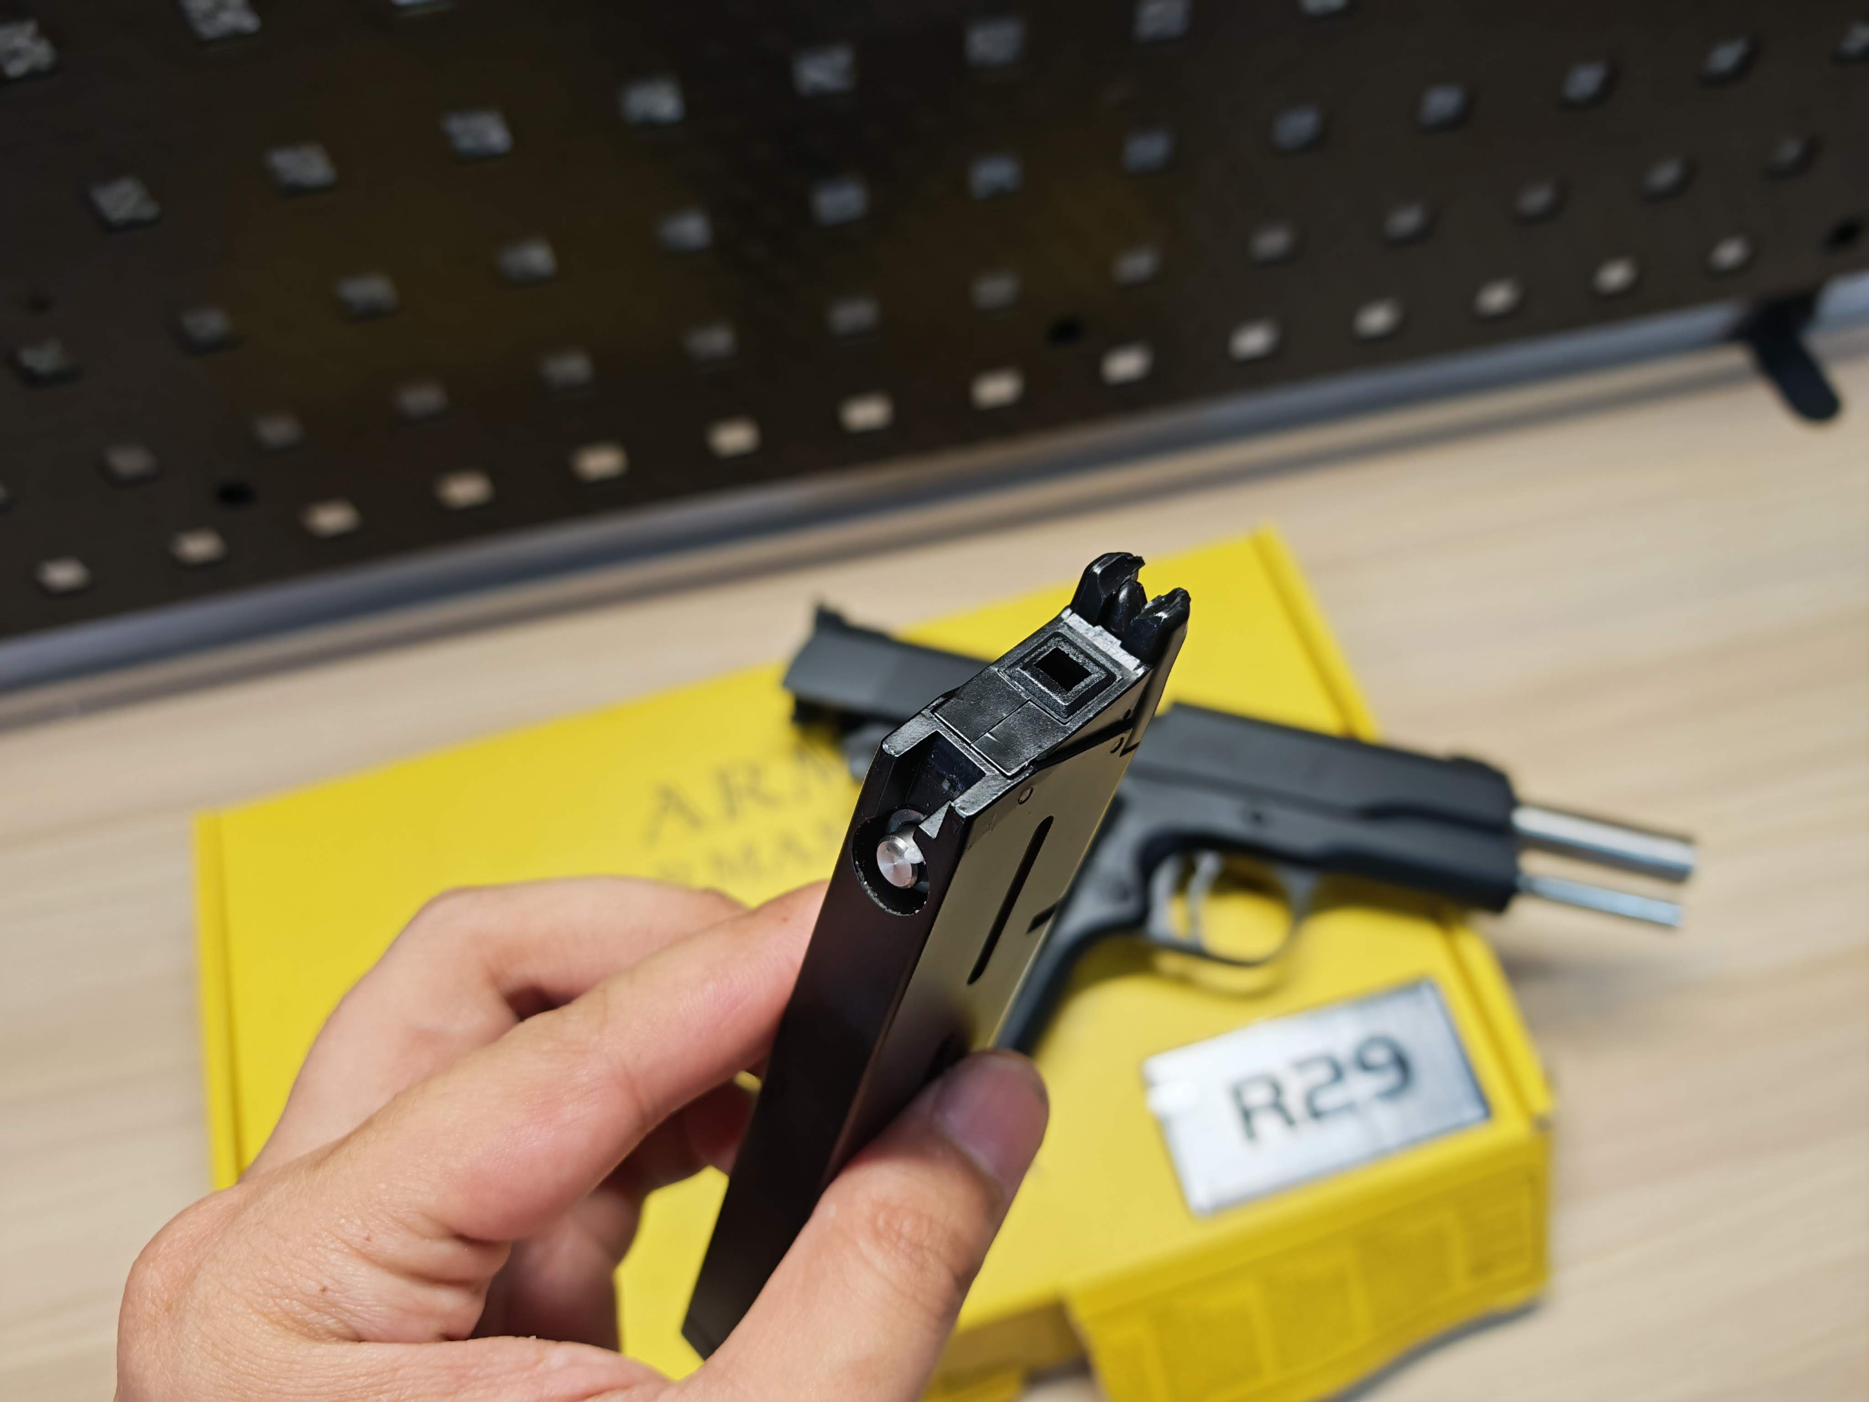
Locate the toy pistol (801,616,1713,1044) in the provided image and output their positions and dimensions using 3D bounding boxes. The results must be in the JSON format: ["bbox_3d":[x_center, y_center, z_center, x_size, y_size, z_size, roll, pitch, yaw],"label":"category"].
[{"bbox_3d":[0.060,0.056,0.306,0.228,0.035,0.133,13,64,8],"label":"toy pistol"}]

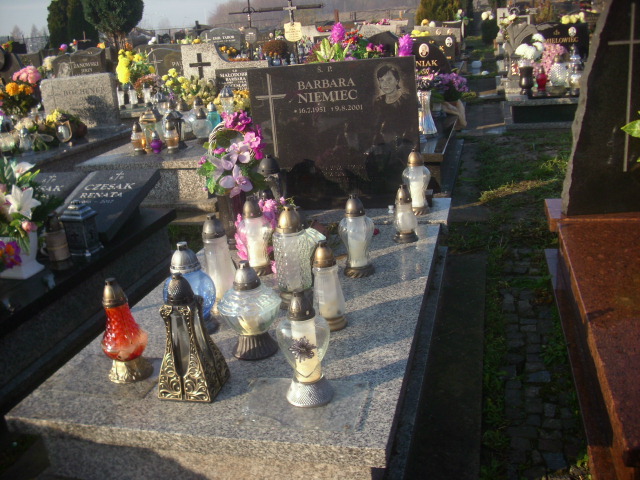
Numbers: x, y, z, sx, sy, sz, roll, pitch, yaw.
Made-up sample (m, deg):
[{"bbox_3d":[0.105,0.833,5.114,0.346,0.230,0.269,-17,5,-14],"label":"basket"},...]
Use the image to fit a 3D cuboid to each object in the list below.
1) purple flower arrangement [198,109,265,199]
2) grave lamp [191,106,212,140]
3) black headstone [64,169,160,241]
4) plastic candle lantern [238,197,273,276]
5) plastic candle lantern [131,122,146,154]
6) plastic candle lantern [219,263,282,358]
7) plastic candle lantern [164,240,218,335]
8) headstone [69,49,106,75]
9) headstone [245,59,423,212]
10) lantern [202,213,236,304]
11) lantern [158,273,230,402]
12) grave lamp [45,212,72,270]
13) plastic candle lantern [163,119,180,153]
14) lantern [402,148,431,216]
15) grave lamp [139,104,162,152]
[{"bbox_3d":[-0.373,-0.349,2.840,0.300,0.337,0.200,0,18,14],"label":"purple flower arrangement"},{"bbox_3d":[-0.974,-0.944,5.600,0.164,0.270,0.164,-9,17,-8],"label":"grave lamp"},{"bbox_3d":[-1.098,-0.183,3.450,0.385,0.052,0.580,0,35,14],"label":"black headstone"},{"bbox_3d":[-0.247,-0.018,2.639,0.137,0.304,0.137,0,18,14],"label":"plastic candle lantern"},{"bbox_3d":[-1.286,-0.718,4.811,0.108,0.218,0.108,0,21,15],"label":"plastic candle lantern"},{"bbox_3d":[-0.207,0.196,2.006,0.185,0.281,0.170,-8,17,-7],"label":"plastic candle lantern"},{"bbox_3d":[-0.392,0.141,2.100,0.158,0.286,0.158,0,24,15],"label":"plastic candle lantern"},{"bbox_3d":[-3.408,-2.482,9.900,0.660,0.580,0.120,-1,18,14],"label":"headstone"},{"bbox_3d":[0.080,-0.504,3.346,0.810,0.704,0.080,0,18,14],"label":"headstone"},{"bbox_3d":[-0.337,0.082,2.282,0.105,0.345,0.105,0,18,14],"label":"lantern"},{"bbox_3d":[-0.357,0.245,1.822,0.154,0.327,0.154,0,18,18],"label":"lantern"},{"bbox_3d":[-1.132,0.003,2.942,0.112,0.239,0.112,0,19,15],"label":"grave lamp"},{"bbox_3d":[-1.059,-0.737,4.811,0.108,0.221,0.108,0,21,15],"label":"plastic candle lantern"},{"bbox_3d":[0.455,-0.273,3.194,0.133,0.305,0.133,0,18,14],"label":"lantern"},{"bbox_3d":[-1.365,-0.893,5.419,0.146,0.357,0.146,-6,17,1],"label":"grave lamp"}]

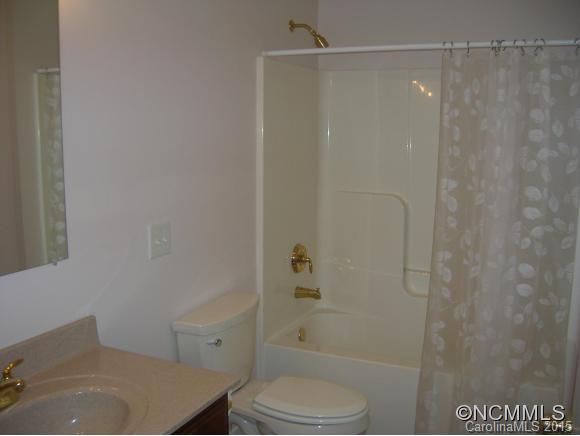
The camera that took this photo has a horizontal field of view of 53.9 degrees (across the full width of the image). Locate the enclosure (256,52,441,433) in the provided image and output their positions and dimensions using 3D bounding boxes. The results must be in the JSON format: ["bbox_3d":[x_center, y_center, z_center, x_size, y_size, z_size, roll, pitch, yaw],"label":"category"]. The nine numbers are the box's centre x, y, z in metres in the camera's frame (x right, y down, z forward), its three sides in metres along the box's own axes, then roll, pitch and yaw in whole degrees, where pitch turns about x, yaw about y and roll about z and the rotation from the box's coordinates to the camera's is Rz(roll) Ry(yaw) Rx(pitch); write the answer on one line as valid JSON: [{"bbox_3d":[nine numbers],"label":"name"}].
[{"bbox_3d":[0.687,0.121,3.037,1.505,1.856,0.852,5,10,22],"label":"enclosure"}]

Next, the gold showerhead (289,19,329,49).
[{"bbox_3d":[0.106,-0.991,3.095,0.225,0.173,0.062,5,10,22],"label":"gold showerhead"}]

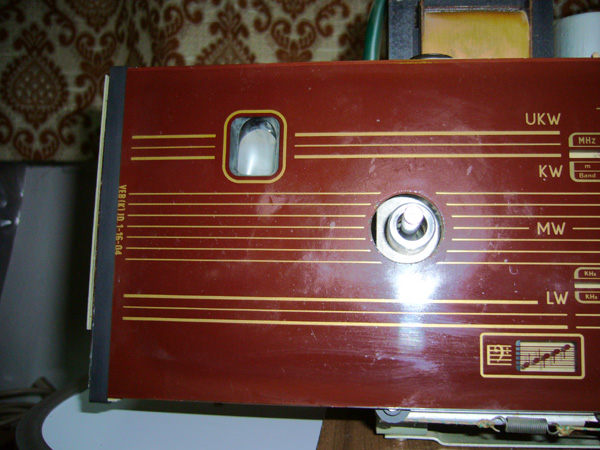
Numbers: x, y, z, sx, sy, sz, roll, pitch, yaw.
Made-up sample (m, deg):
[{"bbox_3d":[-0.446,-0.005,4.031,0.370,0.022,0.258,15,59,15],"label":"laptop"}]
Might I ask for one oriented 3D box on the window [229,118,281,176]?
[{"bbox_3d":[-0.019,-0.032,0.250,0.021,0.025,0.005,0,-7,6],"label":"window"}]

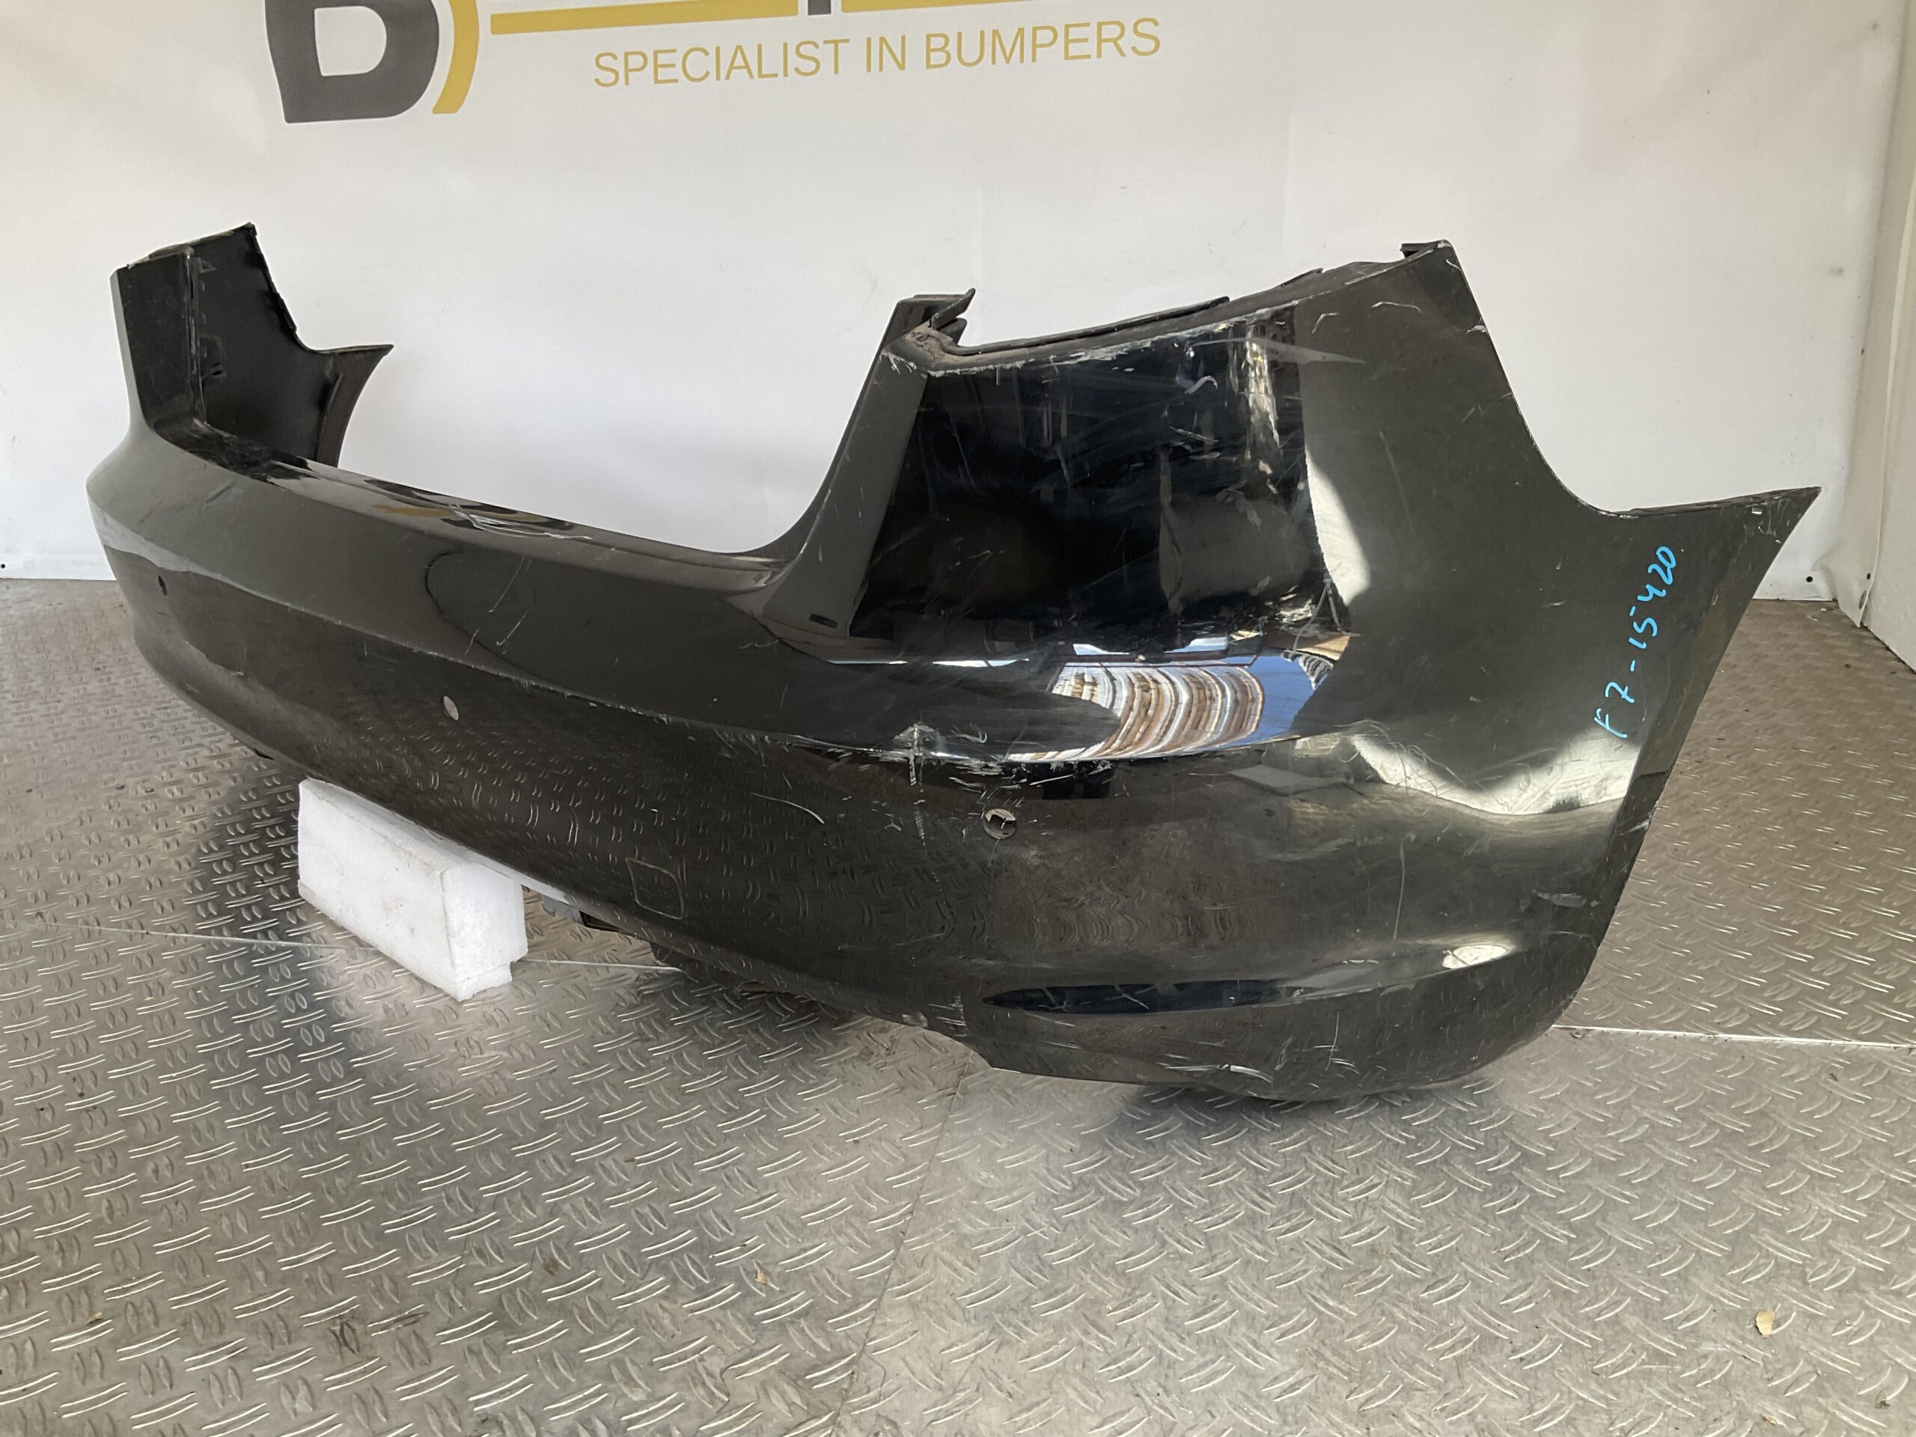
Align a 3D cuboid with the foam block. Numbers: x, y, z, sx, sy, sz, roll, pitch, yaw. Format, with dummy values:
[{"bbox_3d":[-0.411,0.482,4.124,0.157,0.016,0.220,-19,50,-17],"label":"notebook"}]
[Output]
[{"bbox_3d":[-0.495,0.137,1.426,0.305,0.114,0.067,16,27,42],"label":"foam block"}]

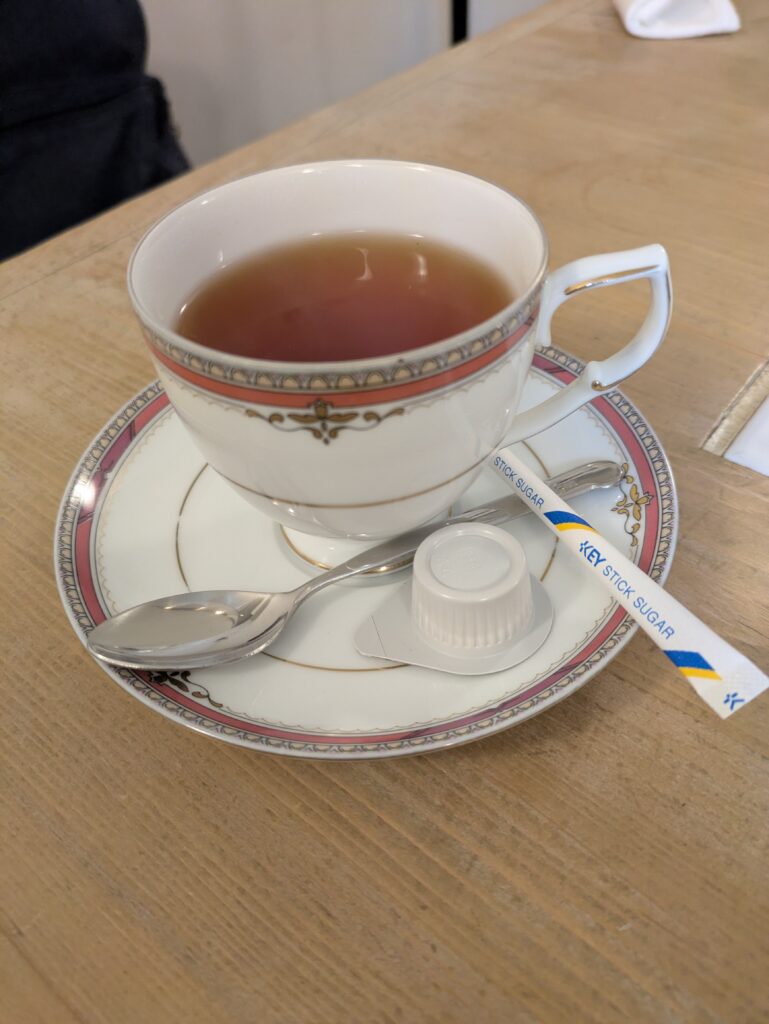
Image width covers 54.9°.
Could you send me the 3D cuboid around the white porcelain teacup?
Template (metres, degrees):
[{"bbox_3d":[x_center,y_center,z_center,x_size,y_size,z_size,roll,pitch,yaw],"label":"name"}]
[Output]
[{"bbox_3d":[0.006,-0.026,0.170,0.107,0.076,0.080,0,47,4],"label":"white porcelain teacup"}]

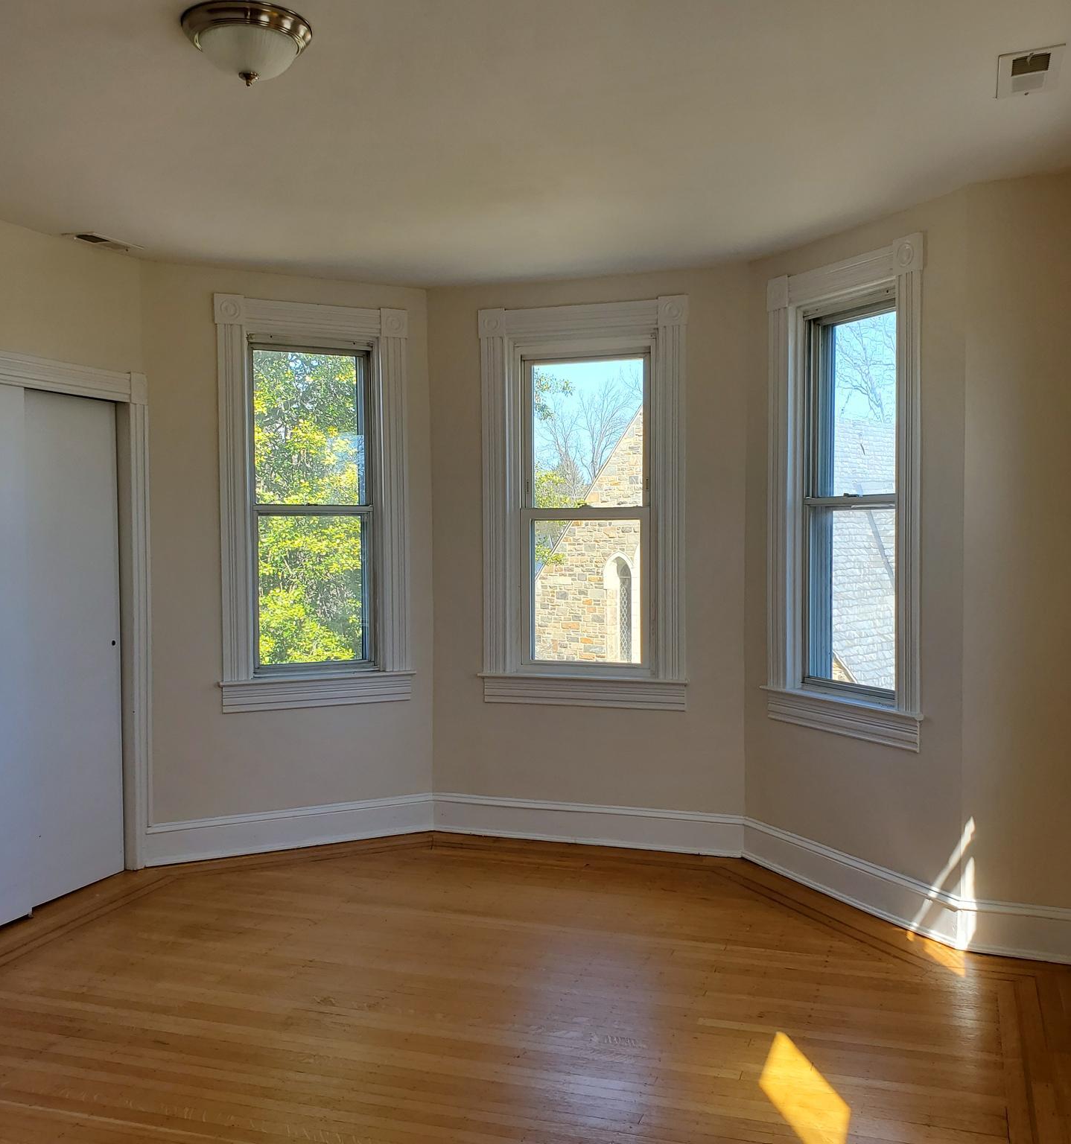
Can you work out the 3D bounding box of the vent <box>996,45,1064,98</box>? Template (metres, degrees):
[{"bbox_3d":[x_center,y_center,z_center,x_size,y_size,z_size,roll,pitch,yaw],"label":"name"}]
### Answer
[{"bbox_3d":[1.253,-1.256,2.908,0.148,0.020,0.300,0,2,20],"label":"vent"}]

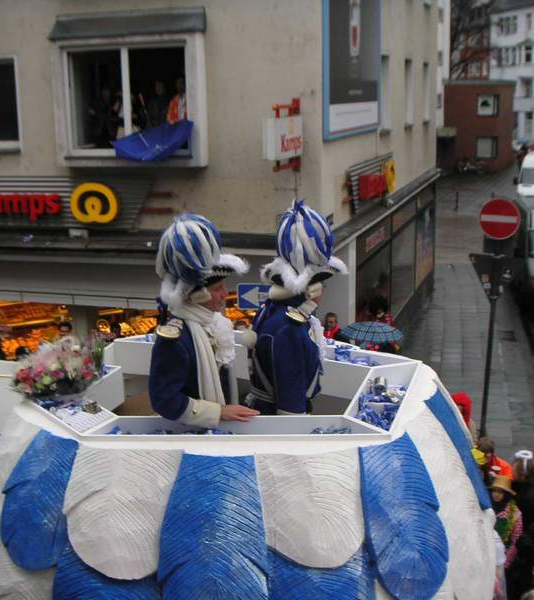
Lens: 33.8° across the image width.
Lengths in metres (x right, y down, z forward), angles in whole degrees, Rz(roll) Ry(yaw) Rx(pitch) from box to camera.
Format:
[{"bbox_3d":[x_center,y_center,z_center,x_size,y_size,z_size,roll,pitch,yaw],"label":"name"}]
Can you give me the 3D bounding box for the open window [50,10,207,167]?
[{"bbox_3d":[-2.028,-3.082,12.993,2.371,2.171,0.420,3,14,18],"label":"open window"}]

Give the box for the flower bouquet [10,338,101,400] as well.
[{"bbox_3d":[-1.072,0.350,4.450,0.420,0.260,0.310,-1,12,0],"label":"flower bouquet"}]

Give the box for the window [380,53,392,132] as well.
[{"bbox_3d":[2.223,-3.895,16.654,0.160,1.394,0.977,3,14,18],"label":"window"}]

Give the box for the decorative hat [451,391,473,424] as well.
[{"bbox_3d":[2.237,1.242,10.100,0.260,0.320,0.260,6,14,29],"label":"decorative hat"}]

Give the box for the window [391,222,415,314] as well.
[{"bbox_3d":[3.058,-0.720,19.710,0.150,1.776,3.106,3,14,18],"label":"window"}]

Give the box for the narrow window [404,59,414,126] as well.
[{"bbox_3d":[3.044,-4.474,19.041,0.160,1.383,1.068,3,14,18],"label":"narrow window"}]

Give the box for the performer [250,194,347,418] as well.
[{"bbox_3d":[0.190,0.438,4.799,0.450,1.950,0.520,-8,14,-31],"label":"performer"}]

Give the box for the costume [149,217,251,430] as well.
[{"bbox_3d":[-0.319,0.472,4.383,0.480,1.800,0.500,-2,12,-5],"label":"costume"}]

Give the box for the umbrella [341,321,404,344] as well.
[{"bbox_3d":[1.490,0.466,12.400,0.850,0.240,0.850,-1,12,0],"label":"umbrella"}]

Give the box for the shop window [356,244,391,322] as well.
[{"bbox_3d":[1.877,0.006,15.123,0.100,1.660,3.682,2,12,16],"label":"shop window"}]

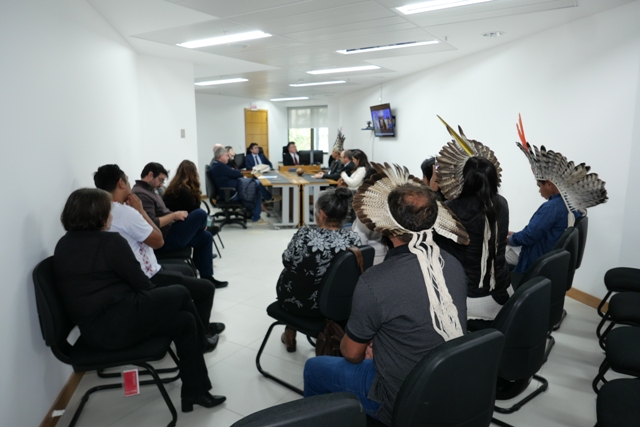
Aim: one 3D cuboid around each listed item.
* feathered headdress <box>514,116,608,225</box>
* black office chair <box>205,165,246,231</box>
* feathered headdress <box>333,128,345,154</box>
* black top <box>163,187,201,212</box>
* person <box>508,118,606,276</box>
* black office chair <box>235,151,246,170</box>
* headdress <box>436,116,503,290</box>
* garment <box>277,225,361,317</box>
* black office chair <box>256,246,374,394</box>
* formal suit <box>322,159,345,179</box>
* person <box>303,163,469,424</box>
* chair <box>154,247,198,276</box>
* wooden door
[{"bbox_3d":[1.995,-0.392,3.559,0.680,0.840,0.460,7,12,31],"label":"feathered headdress"},{"bbox_3d":[-1.600,-0.314,7.267,0.660,1.060,0.640,-4,11,-22],"label":"black office chair"},{"bbox_3d":[0.375,-1.442,8.428,0.250,0.480,0.280,-2,9,-10],"label":"feathered headdress"},{"bbox_3d":[-1.690,-0.143,5.193,0.320,0.580,0.450,-5,10,-30],"label":"black top"},{"bbox_3d":[1.950,-0.127,3.608,0.780,1.340,0.520,7,13,32],"label":"person"},{"bbox_3d":[-1.630,-0.622,8.813,0.600,1.180,0.600,2,9,15],"label":"black office chair"},{"bbox_3d":[0.795,-0.049,2.270,0.400,0.900,0.320,-5,12,-25],"label":"headdress"},{"bbox_3d":[-0.010,0.327,2.544,0.360,0.560,0.450,9,13,44],"label":"garment"},{"bbox_3d":[0.002,0.596,2.603,0.600,0.860,0.500,8,12,42],"label":"black office chair"},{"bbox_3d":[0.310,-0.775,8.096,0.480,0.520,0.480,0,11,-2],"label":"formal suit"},{"bbox_3d":[0.236,0.538,1.818,0.580,1.380,0.780,-9,14,-41],"label":"person"},{"bbox_3d":[-1.588,0.336,4.223,0.600,0.860,0.500,-3,9,-16],"label":"chair"},{"bbox_3d":[-1.670,-1.694,11.586,0.100,2.180,1.000,6,12,27],"label":"wooden door"}]

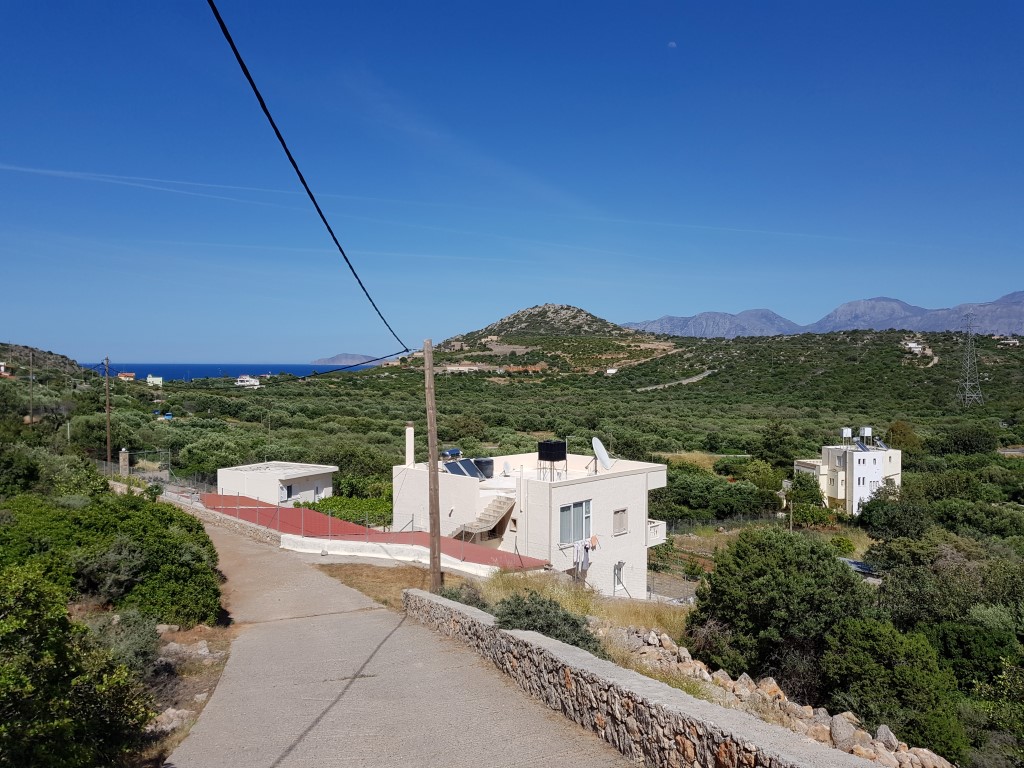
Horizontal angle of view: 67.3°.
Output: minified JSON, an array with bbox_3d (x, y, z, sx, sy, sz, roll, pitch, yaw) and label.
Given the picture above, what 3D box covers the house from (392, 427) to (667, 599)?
[{"bbox_3d":[1.098,7.110,40.796,9.400,8.200,11.000,2,2,44],"label":"house"}]

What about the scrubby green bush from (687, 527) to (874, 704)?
[{"bbox_3d":[4.950,4.333,14.333,3.400,3.300,3.100,1,2,19],"label":"scrubby green bush"}]

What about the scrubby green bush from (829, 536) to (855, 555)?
[{"bbox_3d":[29.133,14.279,68.000,2.300,1.650,2.200,1,2,23],"label":"scrubby green bush"}]

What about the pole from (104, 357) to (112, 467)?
[{"bbox_3d":[-25.970,1.770,49.500,0.250,7.050,0.250,0,2,0],"label":"pole"}]

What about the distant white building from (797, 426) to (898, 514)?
[{"bbox_3d":[49.720,12.843,114.991,9.600,10.900,11.500,0,2,-13],"label":"distant white building"}]

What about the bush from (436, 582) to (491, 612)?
[{"bbox_3d":[-0.895,3.960,14.200,1.000,0.720,0.900,0,2,0],"label":"bush"}]

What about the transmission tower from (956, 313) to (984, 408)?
[{"bbox_3d":[153.807,-8.554,258.000,7.500,33.500,7.500,1,2,25],"label":"transmission tower"}]

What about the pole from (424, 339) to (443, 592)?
[{"bbox_3d":[-2.220,2.292,21.276,0.270,7.010,0.270,-2,2,0],"label":"pole"}]

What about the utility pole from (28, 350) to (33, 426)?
[{"bbox_3d":[-42.572,0.442,68.000,0.240,7.000,0.240,0,2,0],"label":"utility pole"}]

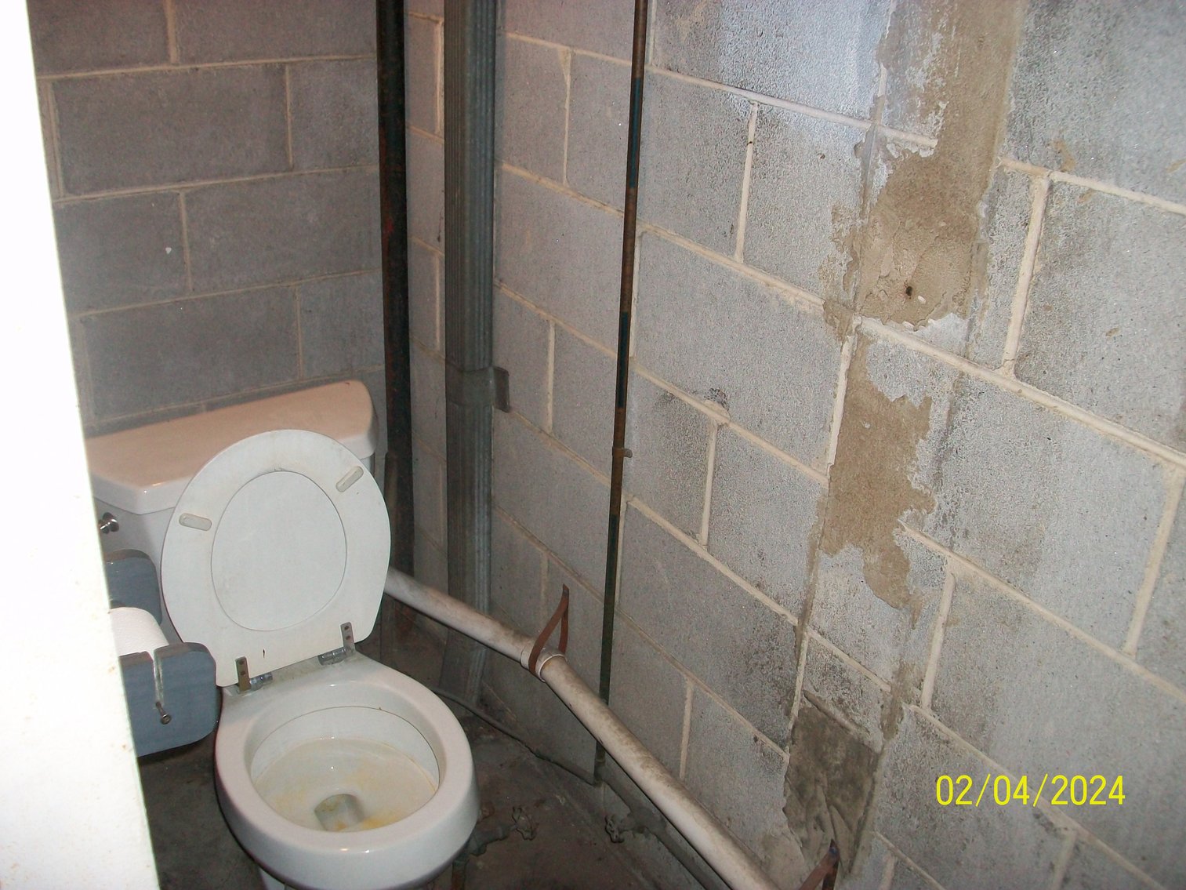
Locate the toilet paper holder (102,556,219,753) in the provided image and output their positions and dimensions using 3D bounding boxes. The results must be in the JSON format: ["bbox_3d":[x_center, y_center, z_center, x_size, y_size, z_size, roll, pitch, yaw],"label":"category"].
[{"bbox_3d":[-0.414,0.182,1.018,0.117,0.092,0.183,-13,30,-31],"label":"toilet paper holder"}]

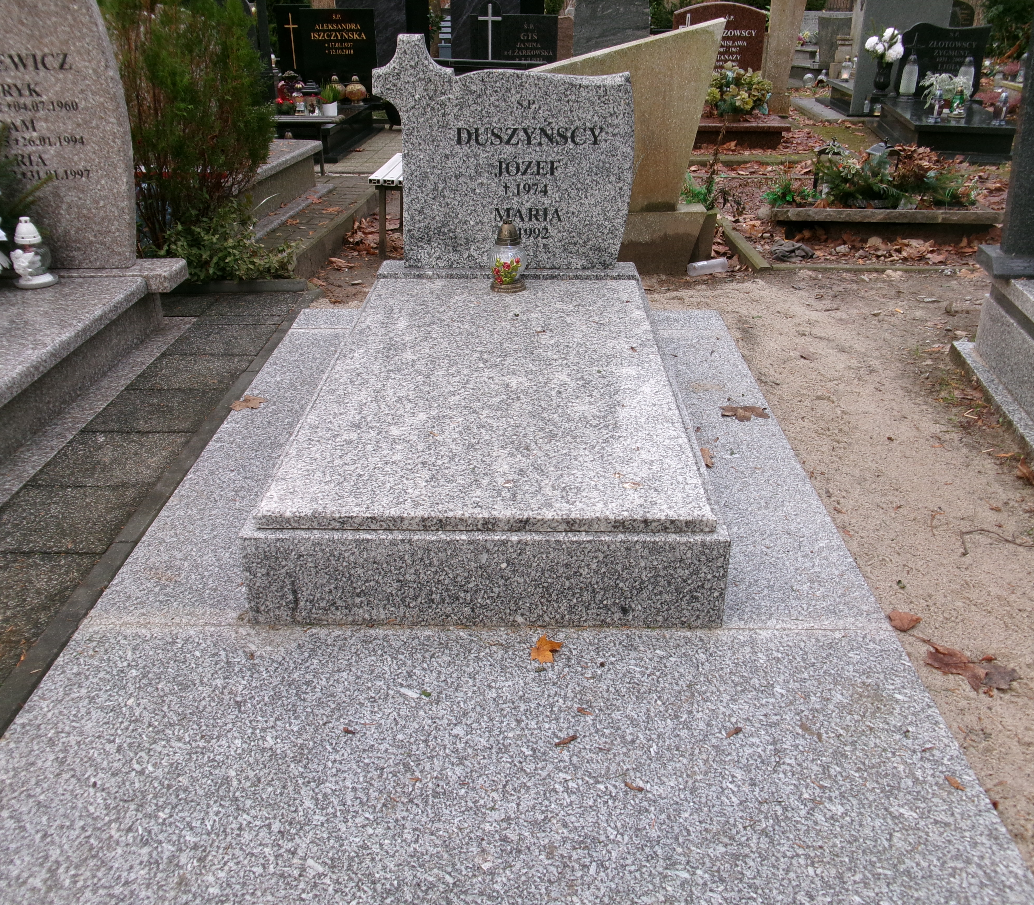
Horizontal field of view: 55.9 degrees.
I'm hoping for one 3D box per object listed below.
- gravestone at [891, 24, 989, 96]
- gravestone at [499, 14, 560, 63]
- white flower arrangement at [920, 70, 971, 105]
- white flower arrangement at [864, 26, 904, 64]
[{"bbox_3d":[3.451,-3.194,7.950,0.700,0.570,0.080,7,26,15],"label":"gravestone"},{"bbox_3d":[0.097,-3.562,8.400,0.550,0.420,0.080,4,25,9],"label":"gravestone"},{"bbox_3d":[3.212,-2.721,7.300,0.380,0.250,0.320,7,26,15],"label":"white flower arrangement"},{"bbox_3d":[2.953,-3.275,7.850,0.300,0.280,0.280,7,26,15],"label":"white flower arrangement"}]

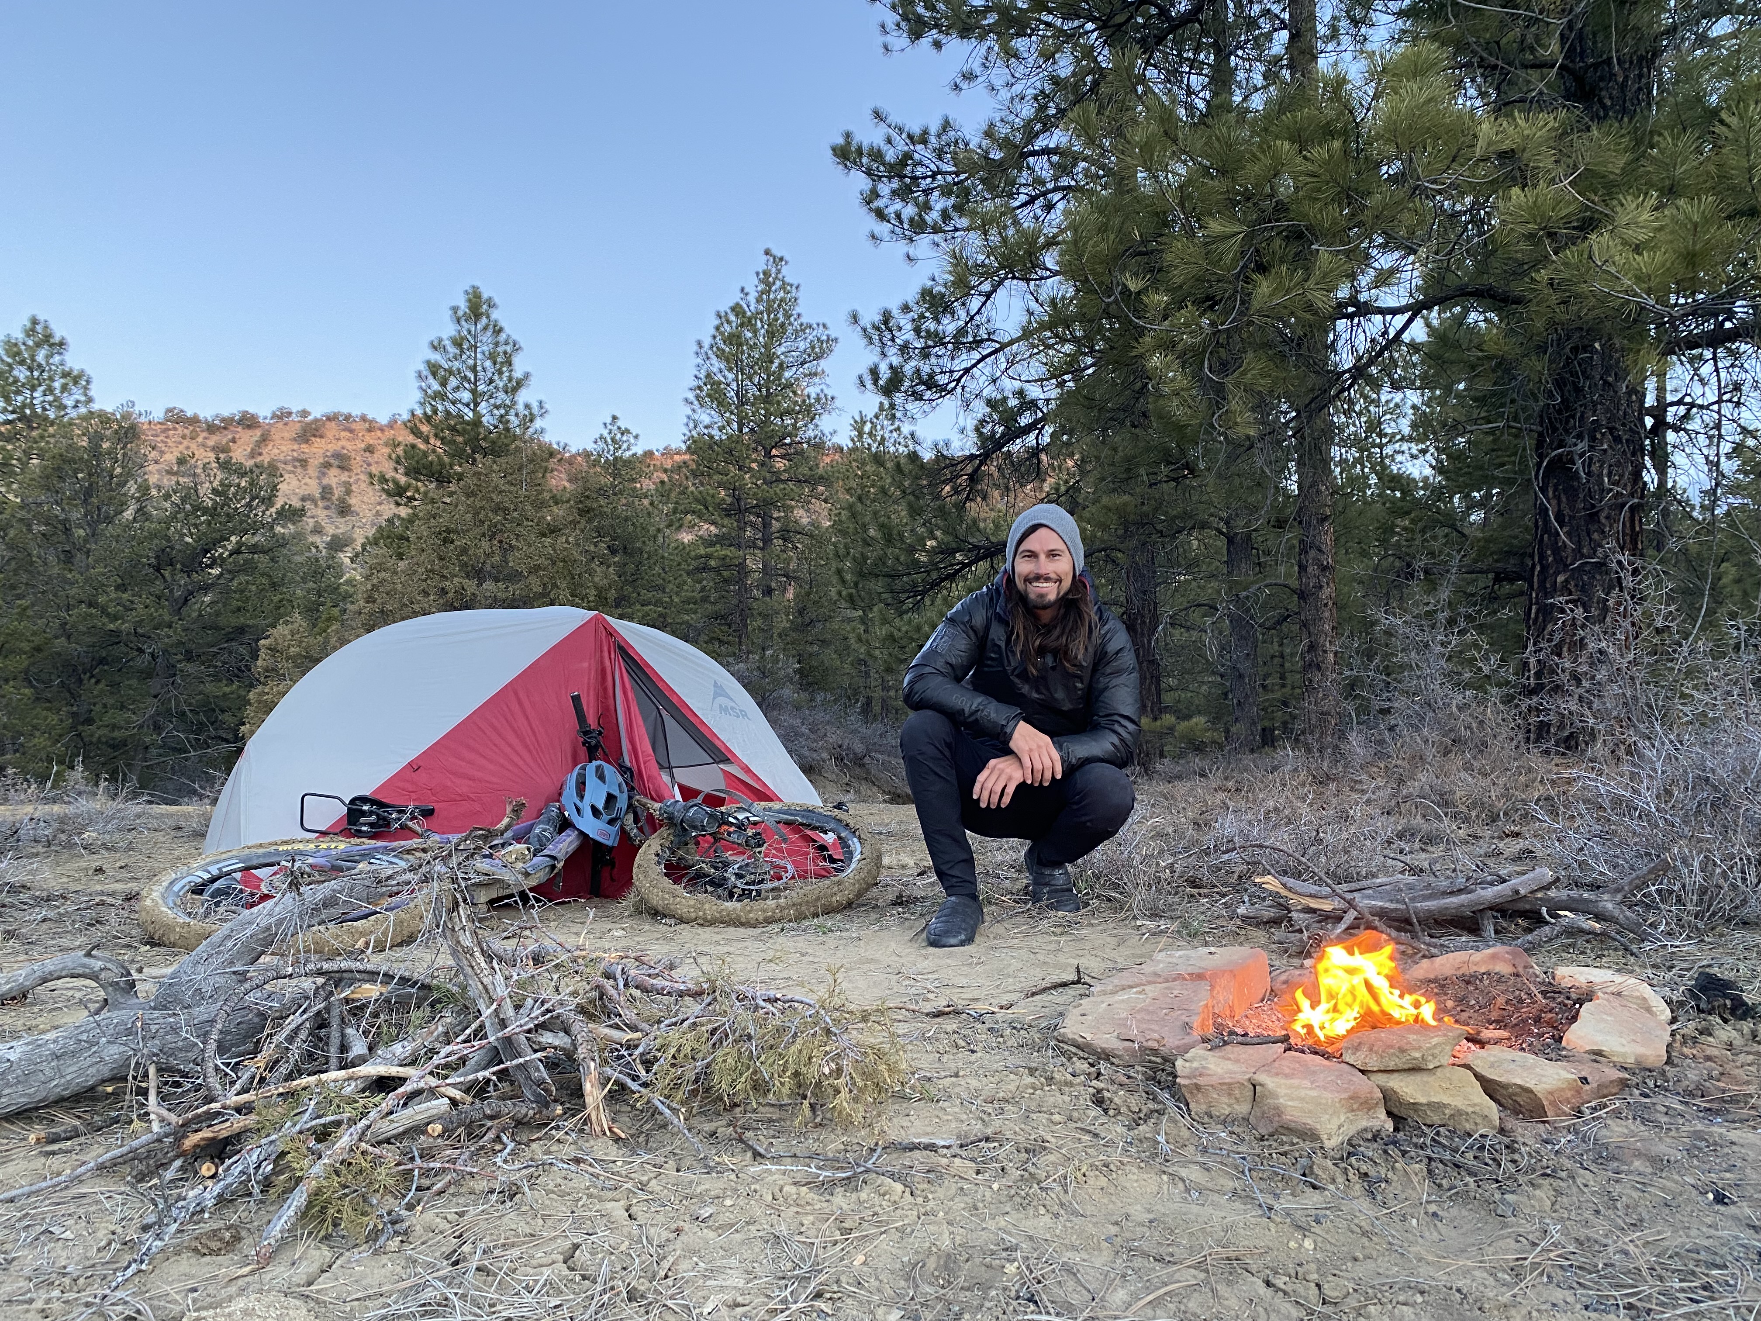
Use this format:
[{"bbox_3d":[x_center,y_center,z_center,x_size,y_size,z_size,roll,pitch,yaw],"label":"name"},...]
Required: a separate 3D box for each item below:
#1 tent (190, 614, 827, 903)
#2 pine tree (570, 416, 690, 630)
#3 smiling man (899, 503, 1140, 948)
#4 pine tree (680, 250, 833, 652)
[{"bbox_3d":[-1.100,0.240,4.620,2.200,0.890,1.600,-1,2,-26],"label":"tent"},{"bbox_3d":[-4.720,-2.223,25.000,2.300,4.900,2.300,0,2,0],"label":"pine tree"},{"bbox_3d":[0.345,0.125,3.300,0.590,1.040,0.740,0,2,7],"label":"smiling man"},{"bbox_3d":[-2.577,-4.267,28.000,3.200,8.900,3.200,0,2,0],"label":"pine tree"}]

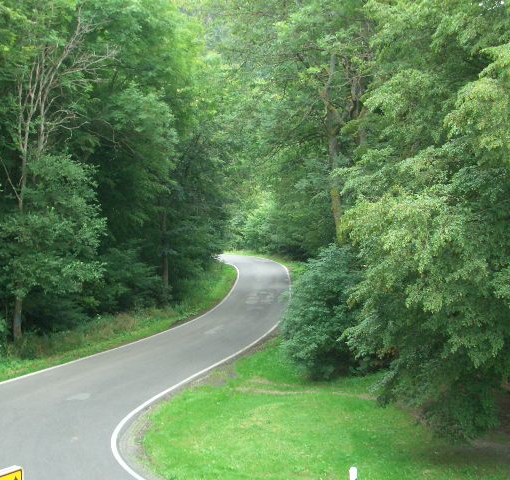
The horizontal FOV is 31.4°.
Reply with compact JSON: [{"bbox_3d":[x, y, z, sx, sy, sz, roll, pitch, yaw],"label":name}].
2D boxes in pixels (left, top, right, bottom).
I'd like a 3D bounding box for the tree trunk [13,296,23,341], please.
[{"bbox_3d":[-9.659,3.206,37.000,0.380,1.800,0.360,0,2,0],"label":"tree trunk"}]

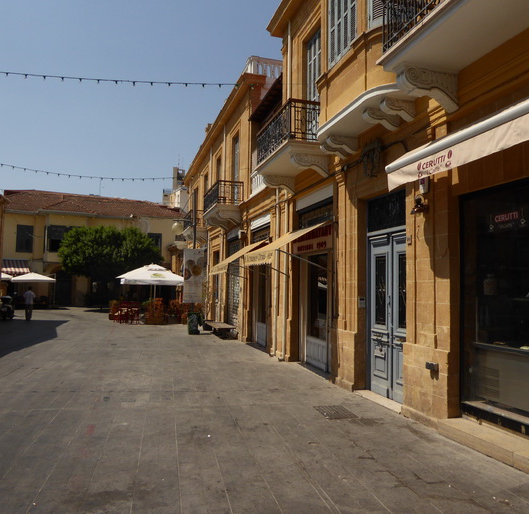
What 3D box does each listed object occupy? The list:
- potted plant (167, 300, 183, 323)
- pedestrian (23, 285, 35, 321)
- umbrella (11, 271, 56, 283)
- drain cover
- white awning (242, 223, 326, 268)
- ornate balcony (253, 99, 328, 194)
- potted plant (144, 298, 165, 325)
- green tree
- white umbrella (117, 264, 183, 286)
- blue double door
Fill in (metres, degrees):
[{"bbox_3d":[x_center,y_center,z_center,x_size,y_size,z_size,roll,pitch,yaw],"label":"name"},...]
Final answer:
[{"bbox_3d":[-4.436,2.701,23.449,0.780,1.160,0.650,2,-4,-16],"label":"potted plant"},{"bbox_3d":[-11.903,2.361,24.020,0.560,1.690,0.360,2,-4,-21],"label":"pedestrian"},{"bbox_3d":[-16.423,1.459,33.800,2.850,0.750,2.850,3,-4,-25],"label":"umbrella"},{"bbox_3d":[1.001,2.180,6.677,0.435,0.030,0.665,2,-4,-16],"label":"drain cover"},{"bbox_3d":[0.401,-0.250,10.141,1.113,0.860,2.305,2,-4,-16],"label":"white awning"},{"bbox_3d":[0.525,-2.206,10.379,0.946,1.324,2.700,2,-4,-16],"label":"ornate balcony"},{"bbox_3d":[-5.277,2.605,22.822,0.900,1.240,0.650,2,-4,-16],"label":"potted plant"},{"bbox_3d":[-10.700,0.868,32.995,6.900,5.900,6.400,2,-4,-16],"label":"green tree"},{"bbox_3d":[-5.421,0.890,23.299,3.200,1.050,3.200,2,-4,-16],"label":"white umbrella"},{"bbox_3d":[2.012,0.905,7.464,0.090,2.640,1.410,2,-4,-16],"label":"blue double door"}]

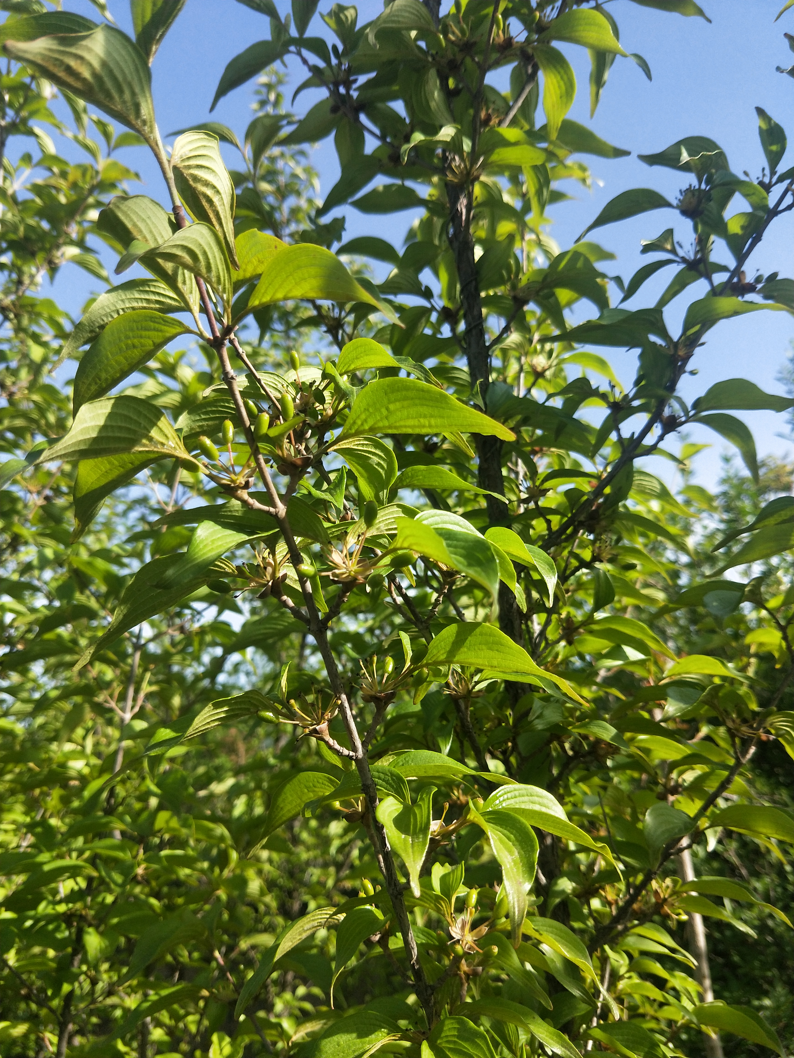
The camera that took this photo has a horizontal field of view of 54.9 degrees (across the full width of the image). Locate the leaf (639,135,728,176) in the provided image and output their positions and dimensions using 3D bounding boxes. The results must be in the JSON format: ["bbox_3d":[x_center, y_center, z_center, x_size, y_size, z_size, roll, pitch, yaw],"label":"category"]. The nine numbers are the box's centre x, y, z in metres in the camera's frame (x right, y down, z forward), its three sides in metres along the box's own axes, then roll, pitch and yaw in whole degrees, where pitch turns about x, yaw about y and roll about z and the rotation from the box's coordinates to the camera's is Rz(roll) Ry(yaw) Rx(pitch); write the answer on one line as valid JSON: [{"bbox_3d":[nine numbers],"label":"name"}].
[{"bbox_3d":[0.262,-0.340,0.700,0.079,0.033,0.030,7,-15,-5],"label":"leaf"}]

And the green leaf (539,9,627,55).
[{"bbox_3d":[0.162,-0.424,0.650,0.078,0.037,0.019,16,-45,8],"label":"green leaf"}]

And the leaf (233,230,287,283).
[{"bbox_3d":[-0.079,-0.163,0.460,0.052,0.034,0.025,-8,-7,-33],"label":"leaf"}]

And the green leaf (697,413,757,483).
[{"bbox_3d":[0.297,-0.074,0.690,0.074,0.028,0.028,37,-12,-12],"label":"green leaf"}]

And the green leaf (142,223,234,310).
[{"bbox_3d":[-0.107,-0.134,0.390,0.036,0.032,0.052,9,-14,47],"label":"green leaf"}]

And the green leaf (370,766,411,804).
[{"bbox_3d":[-0.006,0.153,0.460,0.033,0.022,0.024,25,-6,-6],"label":"green leaf"}]

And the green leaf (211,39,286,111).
[{"bbox_3d":[-0.120,-0.367,0.620,0.074,0.022,0.030,-38,-18,0],"label":"green leaf"}]

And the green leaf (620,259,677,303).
[{"bbox_3d":[0.204,-0.202,0.620,0.076,0.018,0.028,-37,-23,-23],"label":"green leaf"}]

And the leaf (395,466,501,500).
[{"bbox_3d":[0.031,-0.028,0.470,0.067,0.014,0.034,10,6,9],"label":"leaf"}]

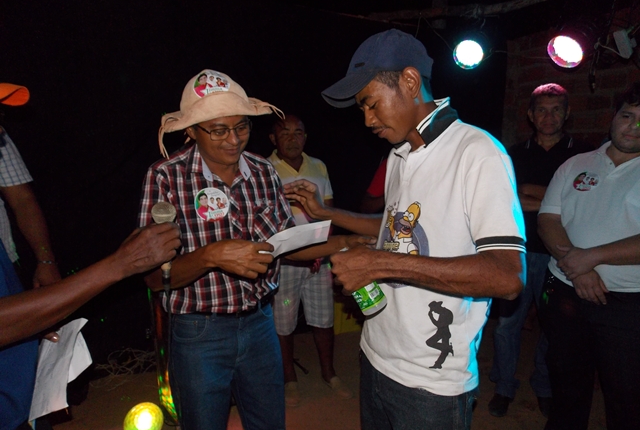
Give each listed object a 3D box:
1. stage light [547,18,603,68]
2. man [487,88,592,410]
[{"bbox_3d":[1.383,-0.959,2.338,0.210,0.210,0.200,11,56,47],"label":"stage light"},{"bbox_3d":[1.155,0.200,2.320,0.510,1.760,0.350,4,11,23],"label":"man"}]

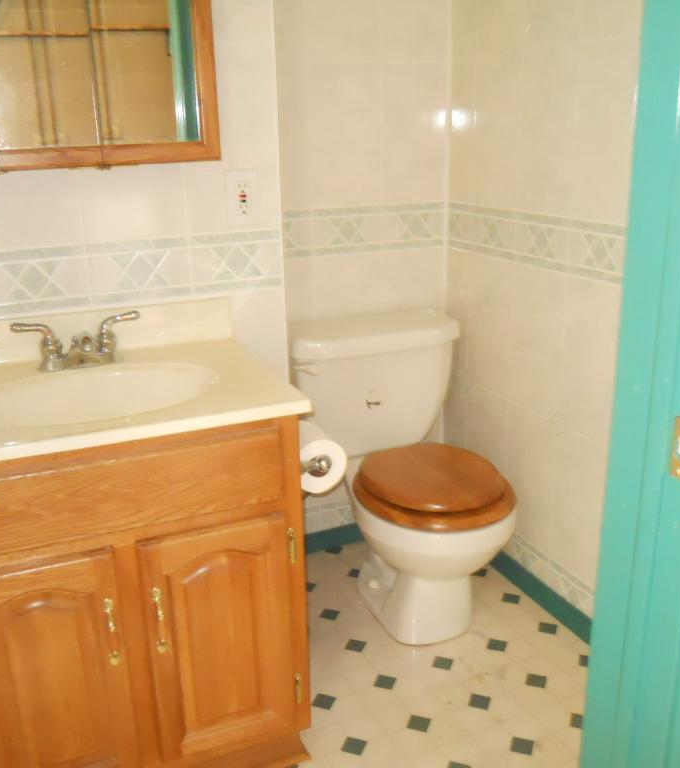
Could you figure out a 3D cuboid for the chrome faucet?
[{"bbox_3d":[-0.486,-0.077,1.555,0.237,0.094,0.130,-8,18,-22],"label":"chrome faucet"}]

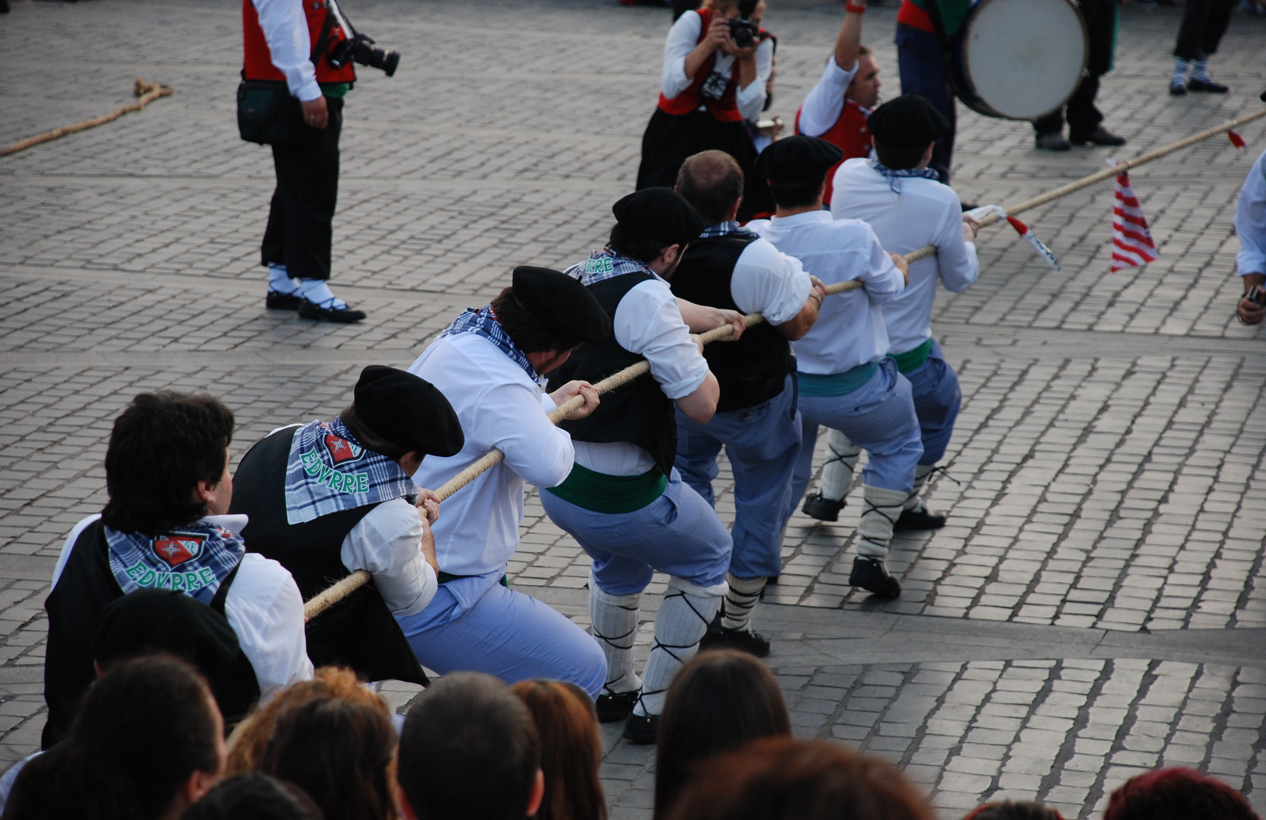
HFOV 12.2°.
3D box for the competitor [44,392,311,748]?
[{"bbox_3d":[-0.958,0.692,12.500,0.570,1.410,0.680,4,8,25],"label":"competitor"}]

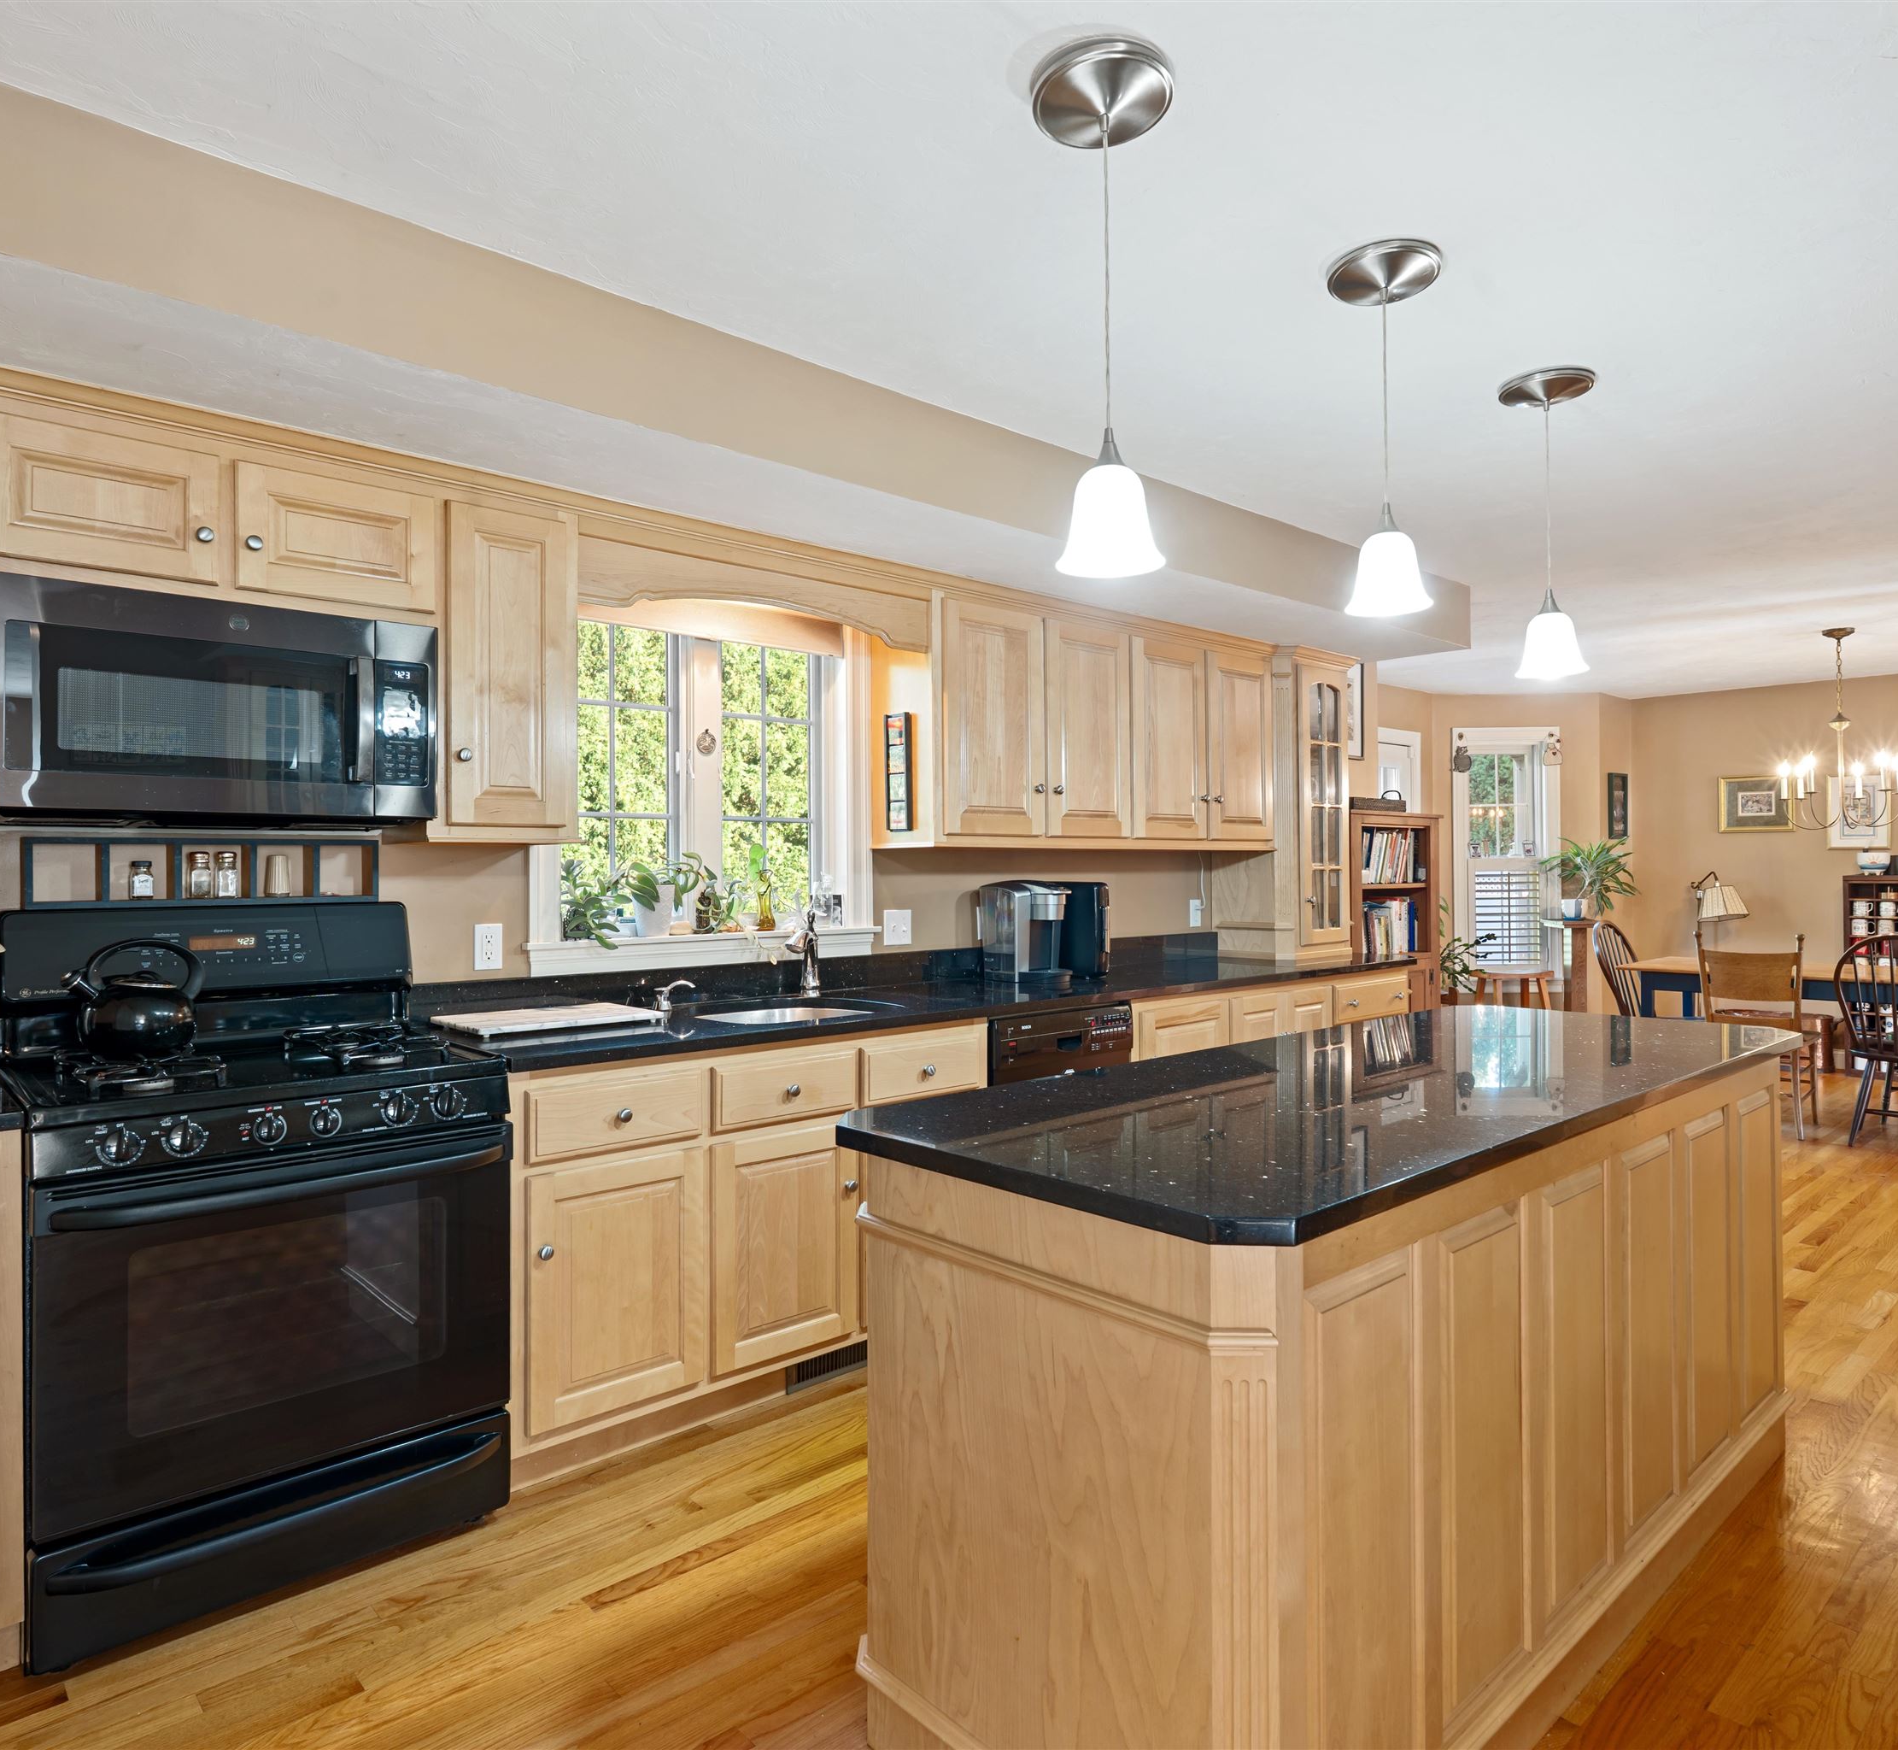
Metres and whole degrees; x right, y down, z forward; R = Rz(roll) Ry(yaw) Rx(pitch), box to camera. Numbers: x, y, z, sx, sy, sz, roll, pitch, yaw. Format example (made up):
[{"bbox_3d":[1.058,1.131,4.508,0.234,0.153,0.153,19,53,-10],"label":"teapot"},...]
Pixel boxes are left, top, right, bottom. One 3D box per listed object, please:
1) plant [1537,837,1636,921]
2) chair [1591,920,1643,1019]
[{"bbox_3d":[4.021,0.026,7.827,0.556,0.545,0.505,-1,1,-43],"label":"plant"},{"bbox_3d":[3.850,0.729,6.781,0.485,0.949,0.556,-1,1,-43],"label":"chair"}]

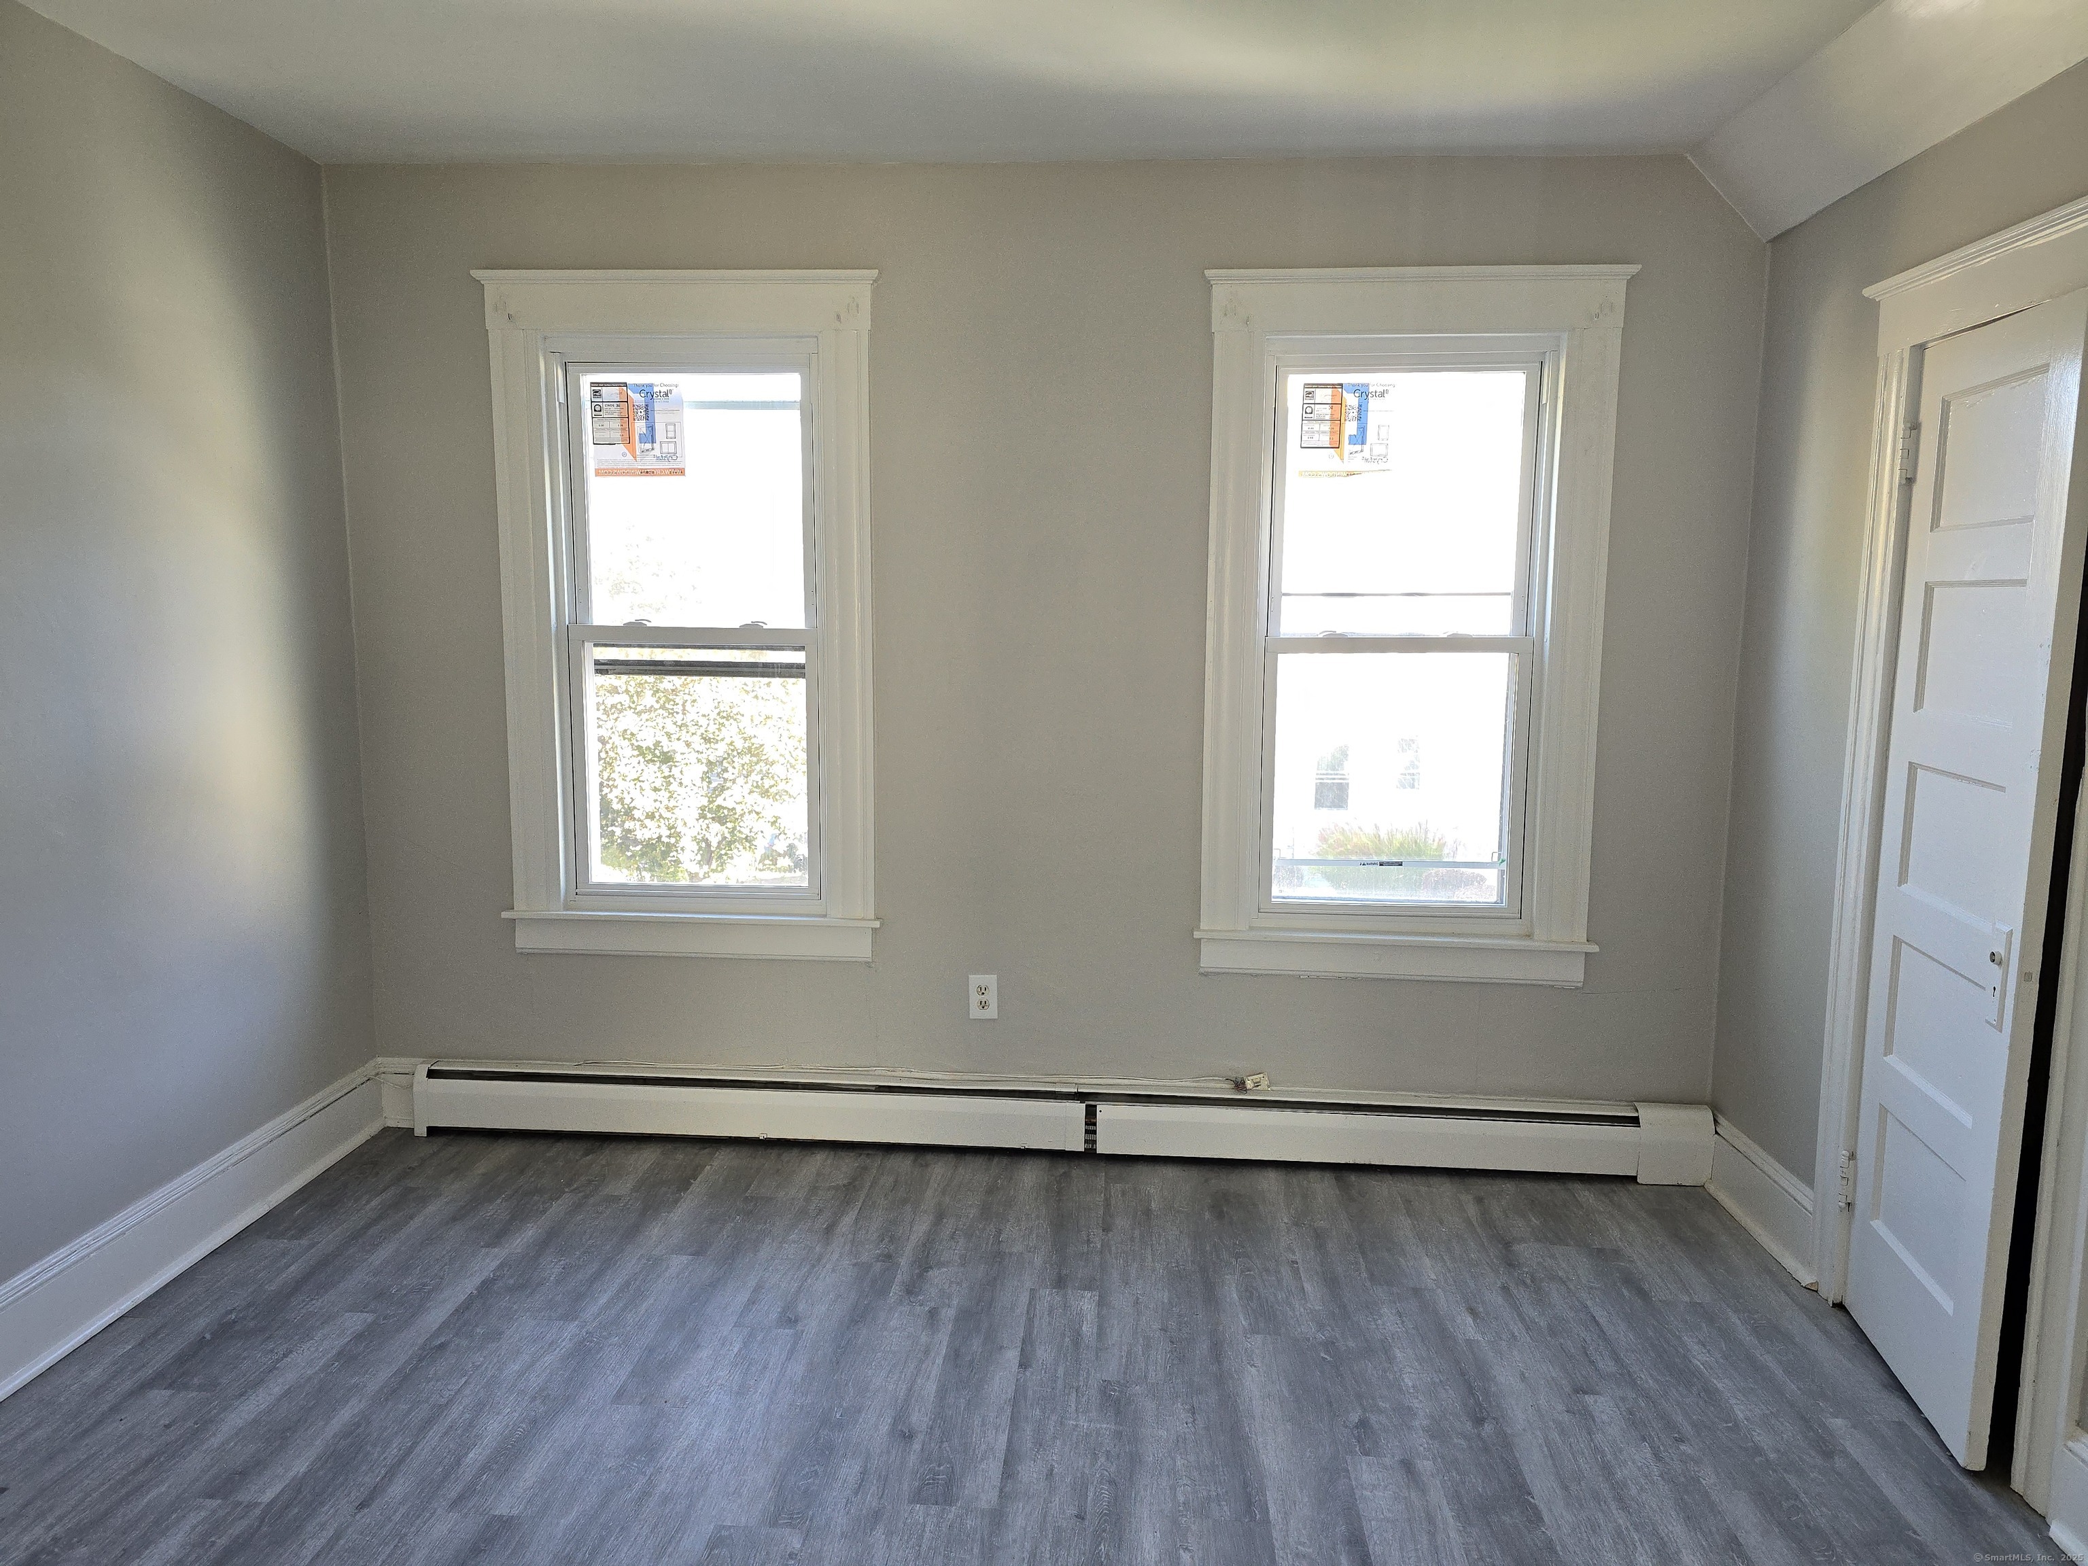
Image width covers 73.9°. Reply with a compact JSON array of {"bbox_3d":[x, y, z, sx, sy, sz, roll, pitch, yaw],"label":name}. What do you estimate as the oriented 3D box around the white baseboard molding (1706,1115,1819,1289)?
[{"bbox_3d":[1.681,0.946,3.243,0.040,0.215,0.570,1,8,4],"label":"white baseboard molding"}]

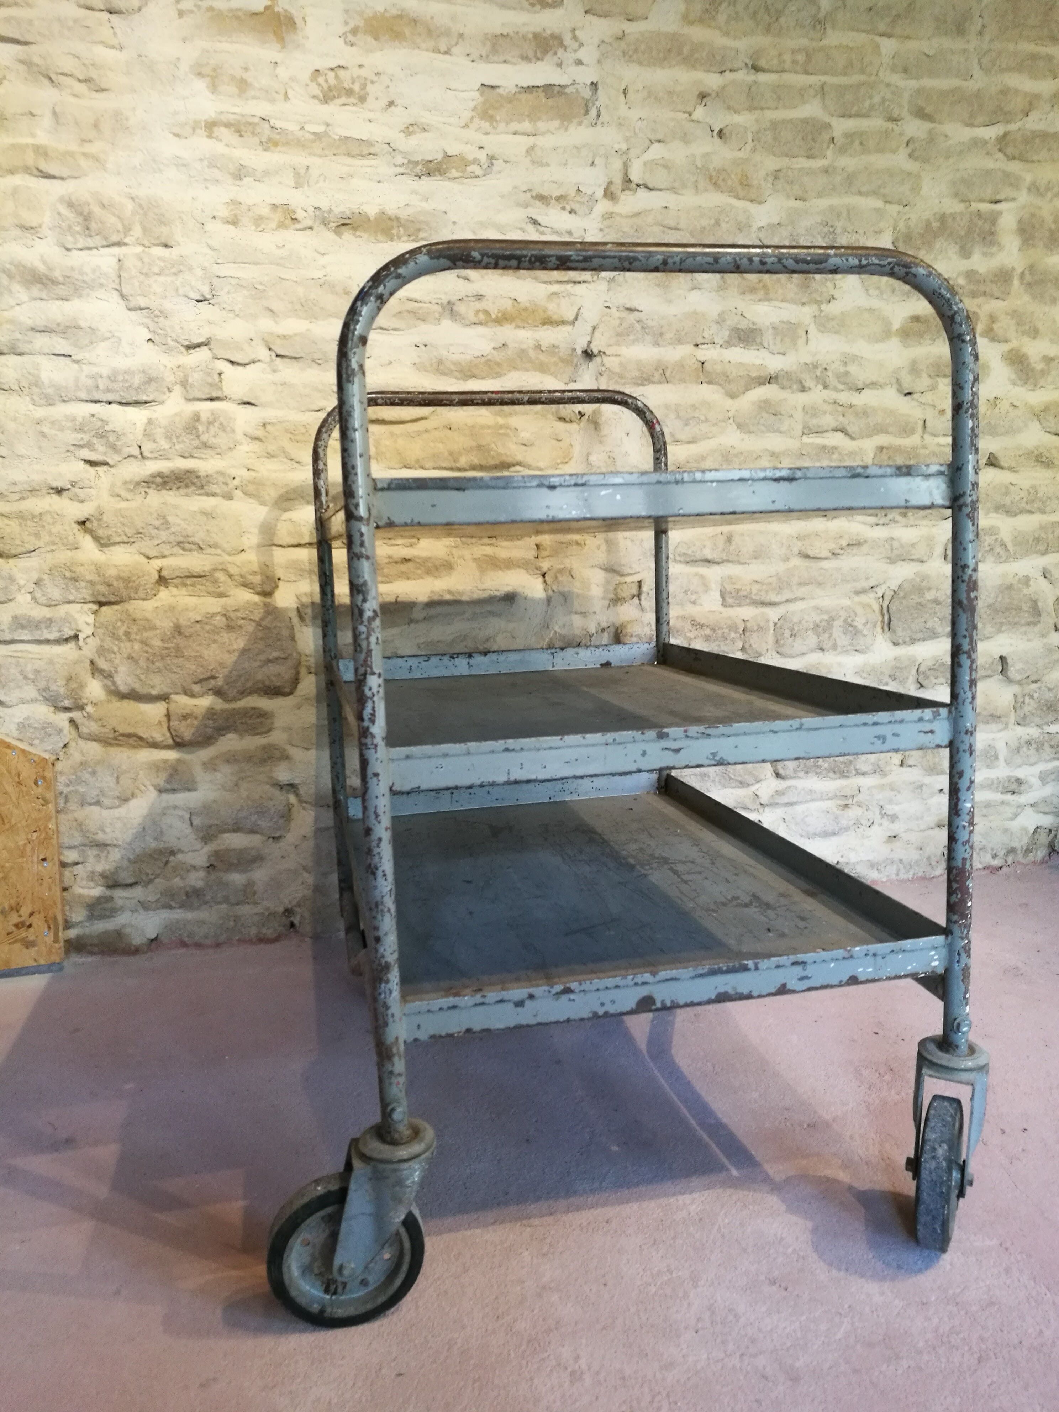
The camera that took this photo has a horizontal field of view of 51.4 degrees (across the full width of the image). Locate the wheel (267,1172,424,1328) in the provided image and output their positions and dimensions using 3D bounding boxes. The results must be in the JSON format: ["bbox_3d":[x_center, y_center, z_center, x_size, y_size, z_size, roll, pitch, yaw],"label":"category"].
[{"bbox_3d":[-0.173,0.510,1.035,0.142,0.142,0.033,-4,8,-10],"label":"wheel"}]

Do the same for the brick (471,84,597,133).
[{"bbox_3d":[-0.001,-1.087,2.036,0.222,0.081,0.090,-4,8,-10],"label":"brick"}]

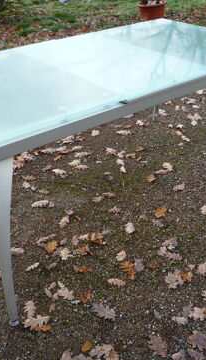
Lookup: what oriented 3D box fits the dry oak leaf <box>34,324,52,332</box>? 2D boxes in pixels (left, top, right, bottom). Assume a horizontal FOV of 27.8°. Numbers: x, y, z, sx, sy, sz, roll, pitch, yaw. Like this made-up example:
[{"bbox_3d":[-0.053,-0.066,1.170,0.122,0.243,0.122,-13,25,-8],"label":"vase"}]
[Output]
[{"bbox_3d":[-0.237,0.586,1.642,0.072,0.020,0.046,-5,33,-6],"label":"dry oak leaf"}]

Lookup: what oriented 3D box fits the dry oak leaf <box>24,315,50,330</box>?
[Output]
[{"bbox_3d":[-0.262,0.555,1.632,0.101,0.020,0.055,-12,34,-16],"label":"dry oak leaf"}]

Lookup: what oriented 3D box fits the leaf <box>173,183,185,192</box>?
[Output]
[{"bbox_3d":[0.459,0.044,2.474,0.092,0.030,0.050,-20,37,-27],"label":"leaf"}]

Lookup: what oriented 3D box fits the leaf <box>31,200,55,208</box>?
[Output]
[{"bbox_3d":[-0.339,0.138,2.368,0.130,0.030,0.055,0,32,1],"label":"leaf"}]

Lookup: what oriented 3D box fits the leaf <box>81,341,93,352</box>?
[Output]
[{"bbox_3d":[-0.063,0.628,1.569,0.039,0.016,0.044,-1,32,-1],"label":"leaf"}]

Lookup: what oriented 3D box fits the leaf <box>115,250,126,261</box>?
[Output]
[{"bbox_3d":[0.085,0.362,1.984,0.068,0.016,0.045,-23,38,-30],"label":"leaf"}]

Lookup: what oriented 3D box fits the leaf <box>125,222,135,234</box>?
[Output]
[{"bbox_3d":[0.139,0.249,2.159,0.048,0.016,0.092,-1,32,0],"label":"leaf"}]

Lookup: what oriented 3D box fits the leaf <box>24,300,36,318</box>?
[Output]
[{"bbox_3d":[-0.305,0.536,1.722,0.045,0.016,0.093,-4,33,-5],"label":"leaf"}]

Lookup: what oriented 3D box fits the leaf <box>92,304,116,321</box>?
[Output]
[{"bbox_3d":[0.003,0.526,1.669,0.114,0.018,0.058,19,38,29],"label":"leaf"}]

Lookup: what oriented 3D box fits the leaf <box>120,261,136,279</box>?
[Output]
[{"bbox_3d":[0.113,0.417,1.913,0.062,0.022,0.118,-8,33,-11],"label":"leaf"}]

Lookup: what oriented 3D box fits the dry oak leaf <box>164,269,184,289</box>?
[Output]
[{"bbox_3d":[0.321,0.440,1.857,0.073,0.025,0.115,12,35,20],"label":"dry oak leaf"}]

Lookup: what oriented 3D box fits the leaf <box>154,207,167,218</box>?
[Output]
[{"bbox_3d":[0.308,0.172,2.212,0.061,0.020,0.082,5,33,10],"label":"leaf"}]

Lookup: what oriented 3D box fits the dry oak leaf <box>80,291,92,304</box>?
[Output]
[{"bbox_3d":[-0.073,0.499,1.772,0.046,0.016,0.063,-7,33,-9],"label":"dry oak leaf"}]

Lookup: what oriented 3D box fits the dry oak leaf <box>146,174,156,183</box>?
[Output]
[{"bbox_3d":[0.297,-0.015,2.571,0.051,0.016,0.090,22,39,31],"label":"dry oak leaf"}]

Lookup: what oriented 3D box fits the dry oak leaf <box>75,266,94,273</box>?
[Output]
[{"bbox_3d":[-0.087,0.409,1.914,0.088,0.016,0.034,4,33,8],"label":"dry oak leaf"}]

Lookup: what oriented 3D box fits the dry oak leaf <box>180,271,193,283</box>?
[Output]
[{"bbox_3d":[0.378,0.436,1.876,0.052,0.020,0.060,-7,32,-10],"label":"dry oak leaf"}]

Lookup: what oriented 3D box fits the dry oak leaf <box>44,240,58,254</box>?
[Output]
[{"bbox_3d":[-0.258,0.333,2.063,0.056,0.020,0.088,7,33,12],"label":"dry oak leaf"}]

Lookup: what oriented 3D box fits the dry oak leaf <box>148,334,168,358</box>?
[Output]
[{"bbox_3d":[0.205,0.626,1.570,0.071,0.020,0.106,-15,35,-21],"label":"dry oak leaf"}]

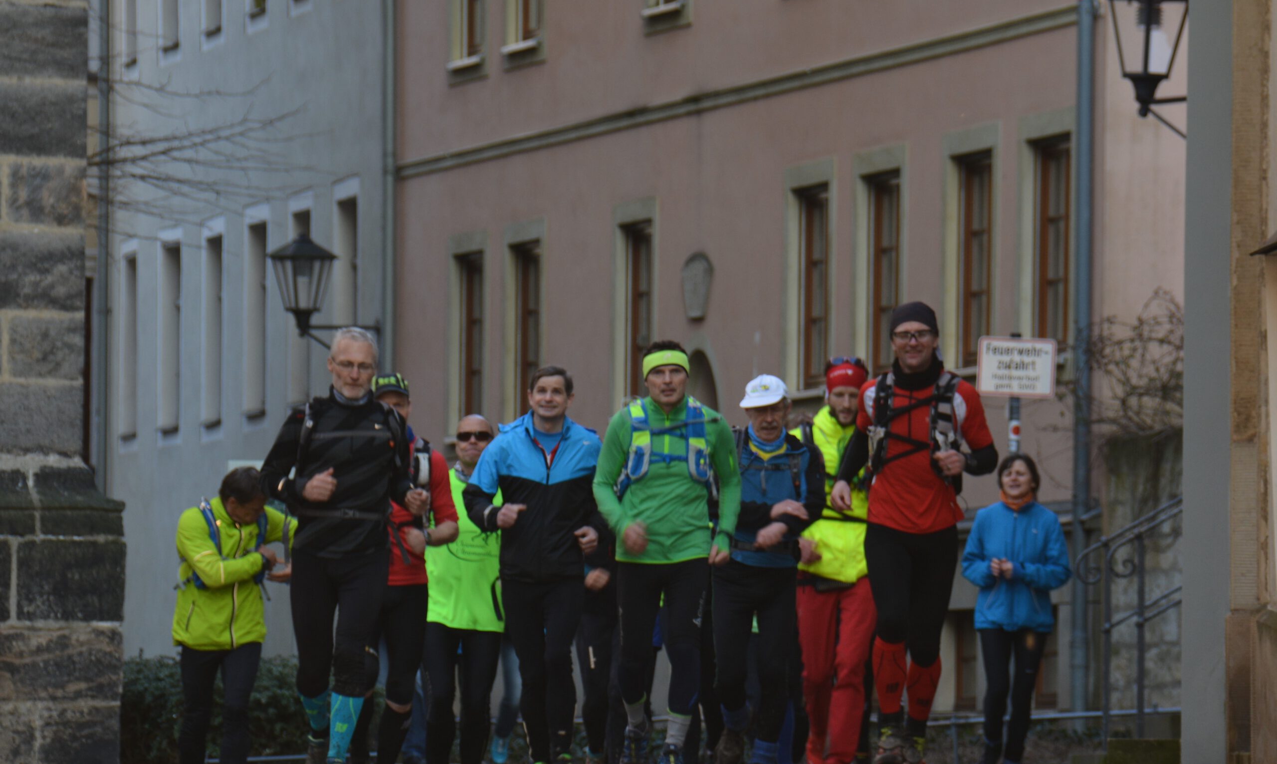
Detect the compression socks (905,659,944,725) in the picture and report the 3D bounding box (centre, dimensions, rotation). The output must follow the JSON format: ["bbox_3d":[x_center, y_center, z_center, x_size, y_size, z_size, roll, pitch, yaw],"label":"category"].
[{"bbox_3d":[1.049,1.129,28.350,0.125,0.290,0.130,1,12,-3],"label":"compression socks"}]

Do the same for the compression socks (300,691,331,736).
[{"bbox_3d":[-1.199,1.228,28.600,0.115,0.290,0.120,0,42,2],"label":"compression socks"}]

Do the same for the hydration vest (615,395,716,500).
[{"bbox_3d":[0.101,0.246,29.500,0.375,0.400,0.280,0,-3,0],"label":"hydration vest"}]

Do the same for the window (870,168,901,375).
[{"bbox_3d":[1.960,-0.852,60.600,0.140,1.650,0.840,2,-3,-20],"label":"window"}]

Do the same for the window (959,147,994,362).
[{"bbox_3d":[2.612,-0.951,59.000,0.120,1.680,0.880,1,-3,-21],"label":"window"}]

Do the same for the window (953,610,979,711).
[{"bbox_3d":[2.536,2.135,59.200,0.120,0.770,0.680,1,-3,-21],"label":"window"}]

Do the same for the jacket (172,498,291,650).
[{"bbox_3d":[-1.698,0.801,32.300,0.520,0.650,0.360,2,-4,-27],"label":"jacket"}]

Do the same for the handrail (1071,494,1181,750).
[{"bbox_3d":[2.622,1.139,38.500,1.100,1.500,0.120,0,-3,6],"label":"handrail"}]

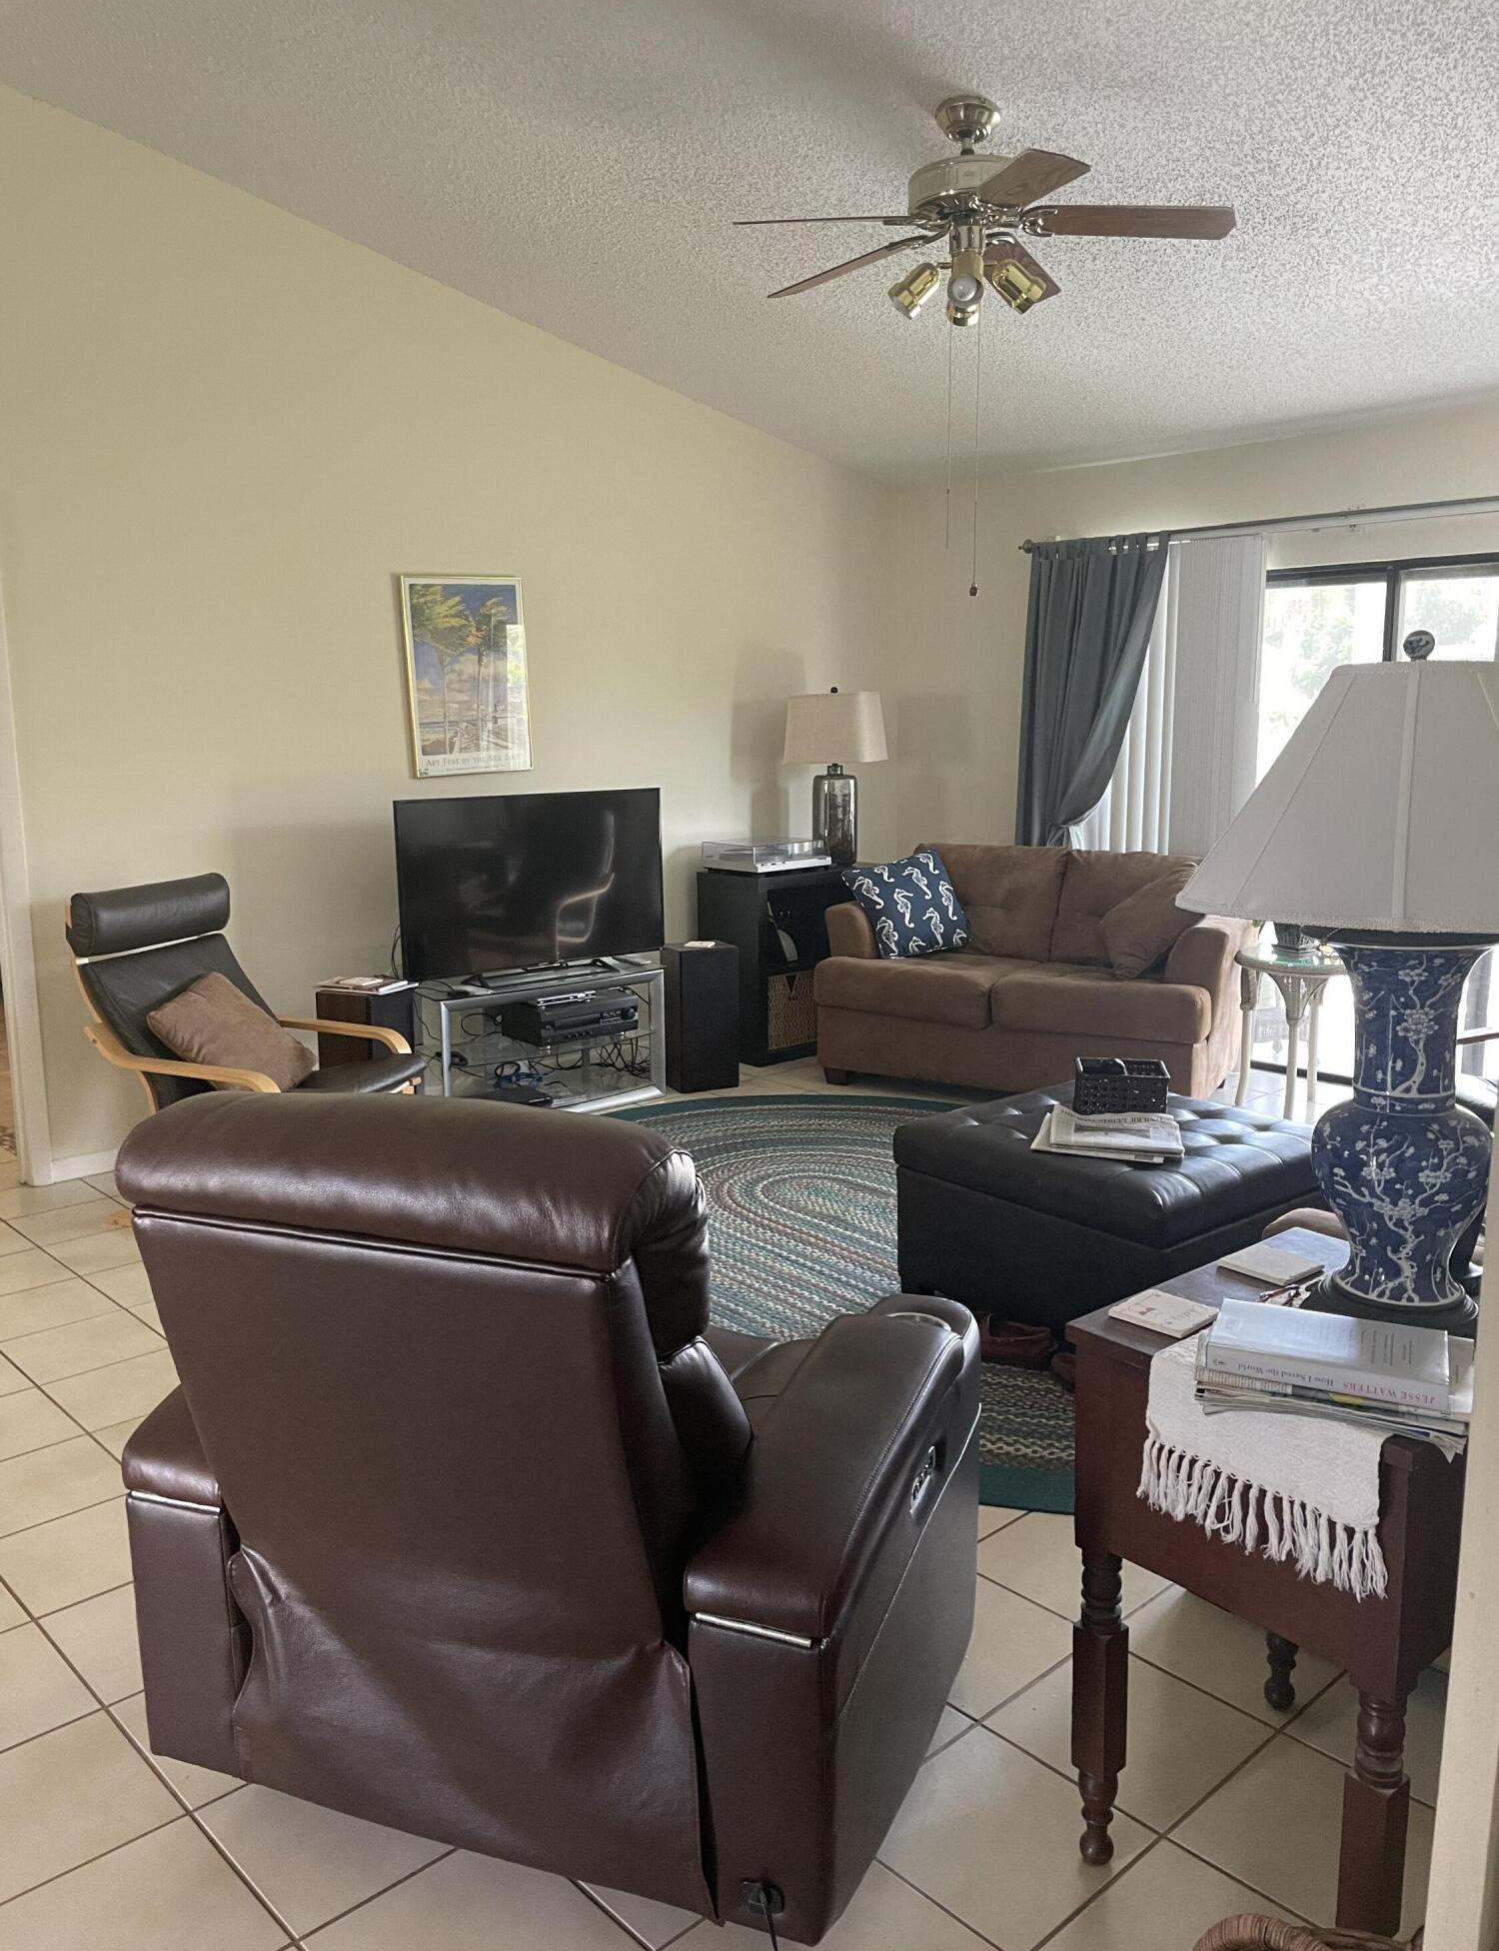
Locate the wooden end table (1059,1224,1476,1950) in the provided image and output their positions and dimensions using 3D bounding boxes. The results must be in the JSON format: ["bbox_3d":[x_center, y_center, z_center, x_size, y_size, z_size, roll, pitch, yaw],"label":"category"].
[{"bbox_3d":[0.734,0.776,1.897,0.545,0.720,0.435,-9,13,-42],"label":"wooden end table"}]

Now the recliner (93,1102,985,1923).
[{"bbox_3d":[-0.278,0.588,2.093,1.020,1.000,0.900,4,10,21],"label":"recliner"}]

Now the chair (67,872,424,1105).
[{"bbox_3d":[-1.489,0.202,4.529,0.820,0.980,0.680,4,10,21],"label":"chair"}]

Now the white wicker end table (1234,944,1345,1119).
[{"bbox_3d":[2.050,0.215,5.525,0.510,0.583,0.510,-9,13,-42],"label":"white wicker end table"}]

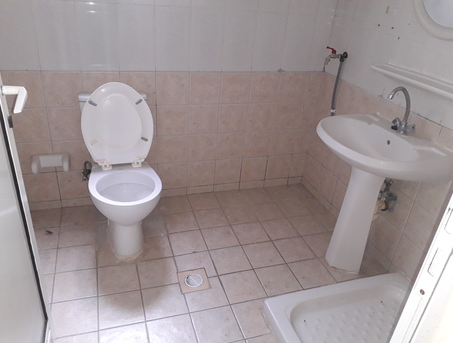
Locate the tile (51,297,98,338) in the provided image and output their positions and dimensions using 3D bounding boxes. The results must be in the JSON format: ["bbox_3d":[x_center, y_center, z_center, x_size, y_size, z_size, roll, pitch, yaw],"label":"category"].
[{"bbox_3d":[-0.670,0.650,1.571,0.198,0.010,0.198,-5,30,-18],"label":"tile"}]

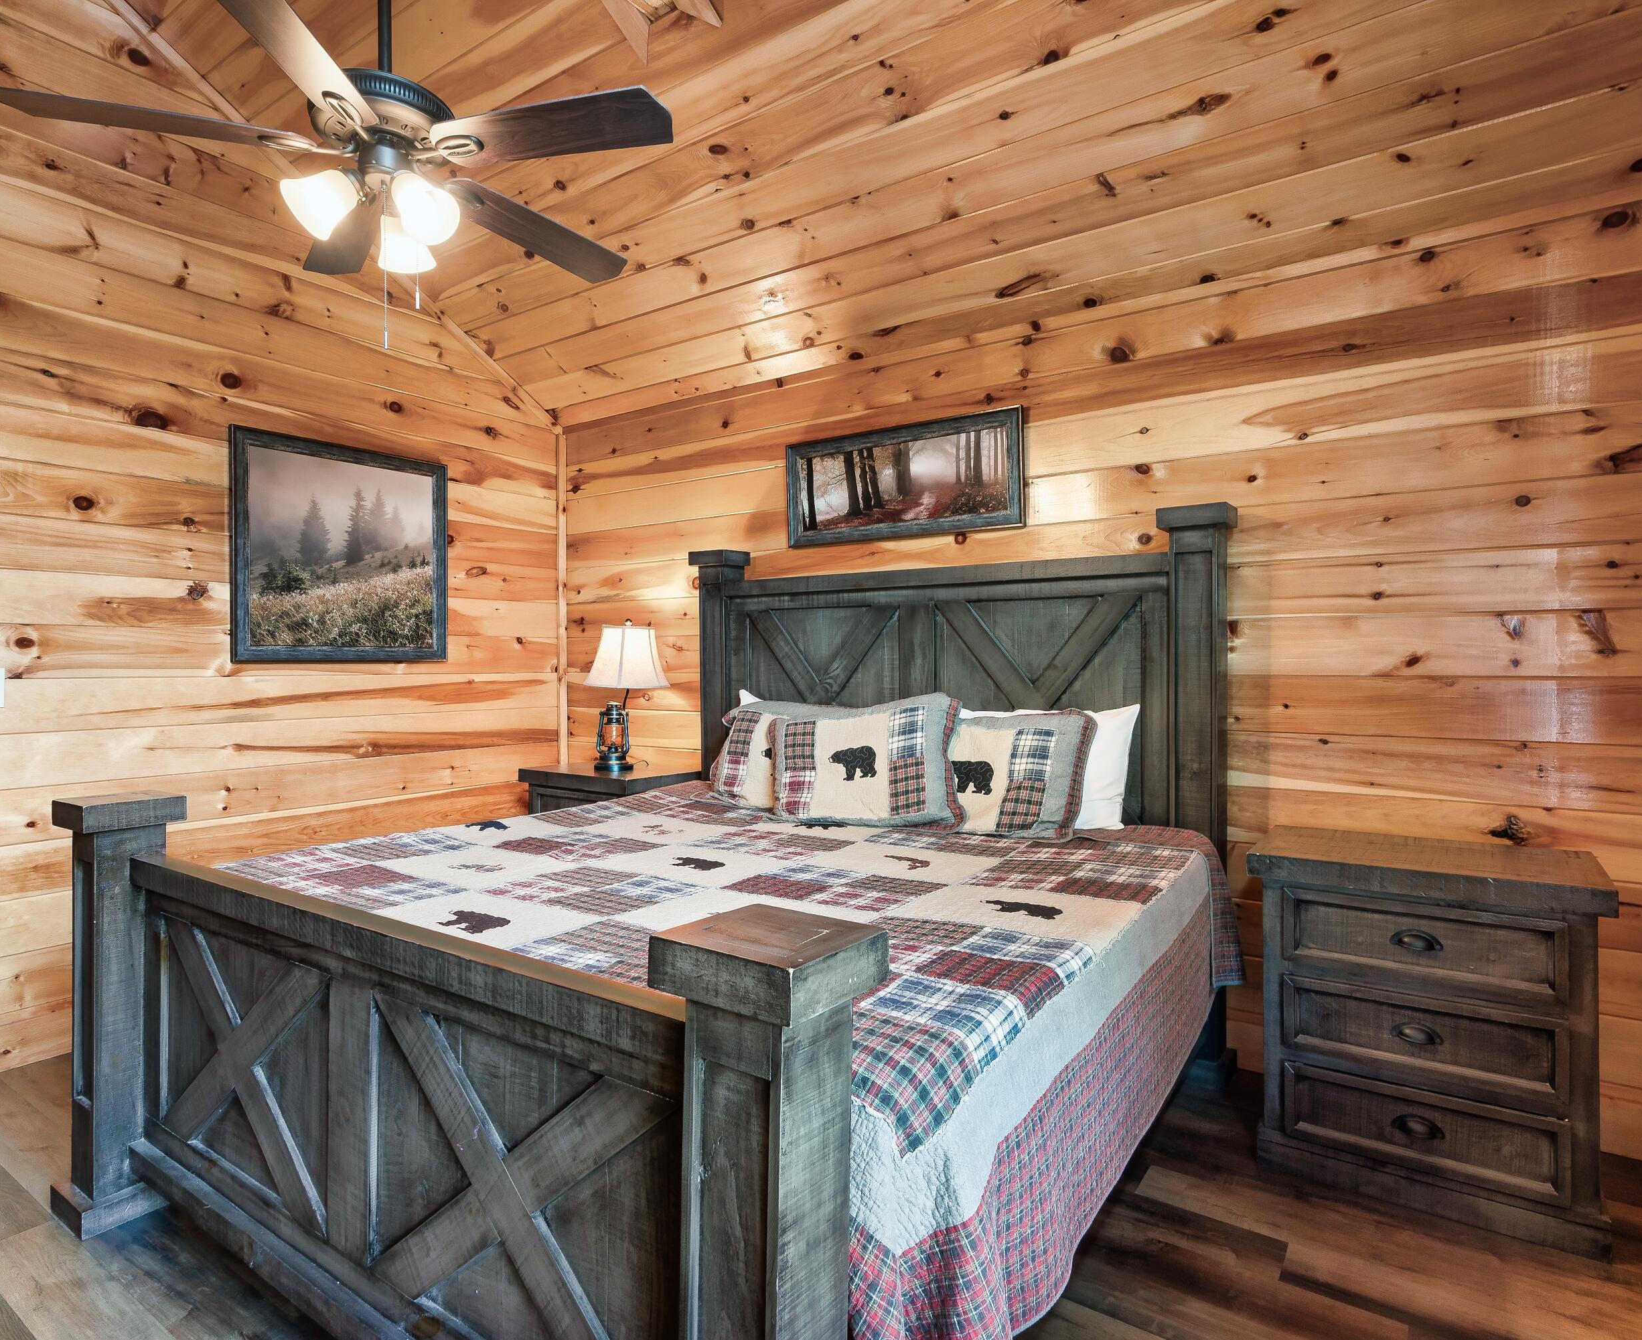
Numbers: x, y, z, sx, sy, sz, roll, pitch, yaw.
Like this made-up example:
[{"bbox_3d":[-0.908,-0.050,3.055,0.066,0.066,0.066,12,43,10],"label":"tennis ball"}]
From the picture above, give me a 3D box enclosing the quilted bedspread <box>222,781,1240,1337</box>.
[{"bbox_3d":[-0.187,0.688,2.326,2.054,0.525,1.894,0,0,34],"label":"quilted bedspread"}]

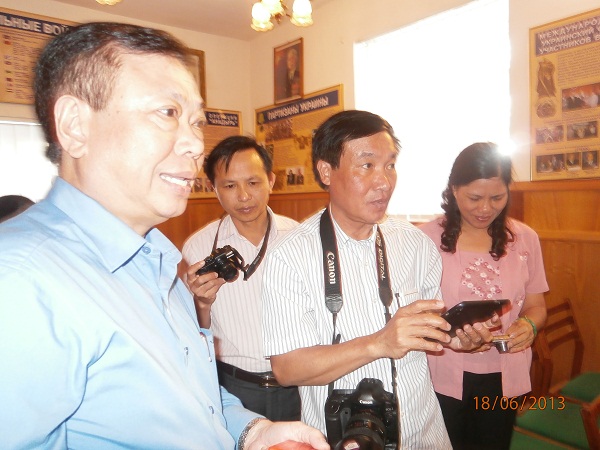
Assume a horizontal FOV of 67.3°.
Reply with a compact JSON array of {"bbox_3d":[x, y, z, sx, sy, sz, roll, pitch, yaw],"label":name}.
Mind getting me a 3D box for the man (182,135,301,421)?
[{"bbox_3d":[-0.120,0.560,1.360,0.490,1.660,0.360,-4,5,-15],"label":"man"}]

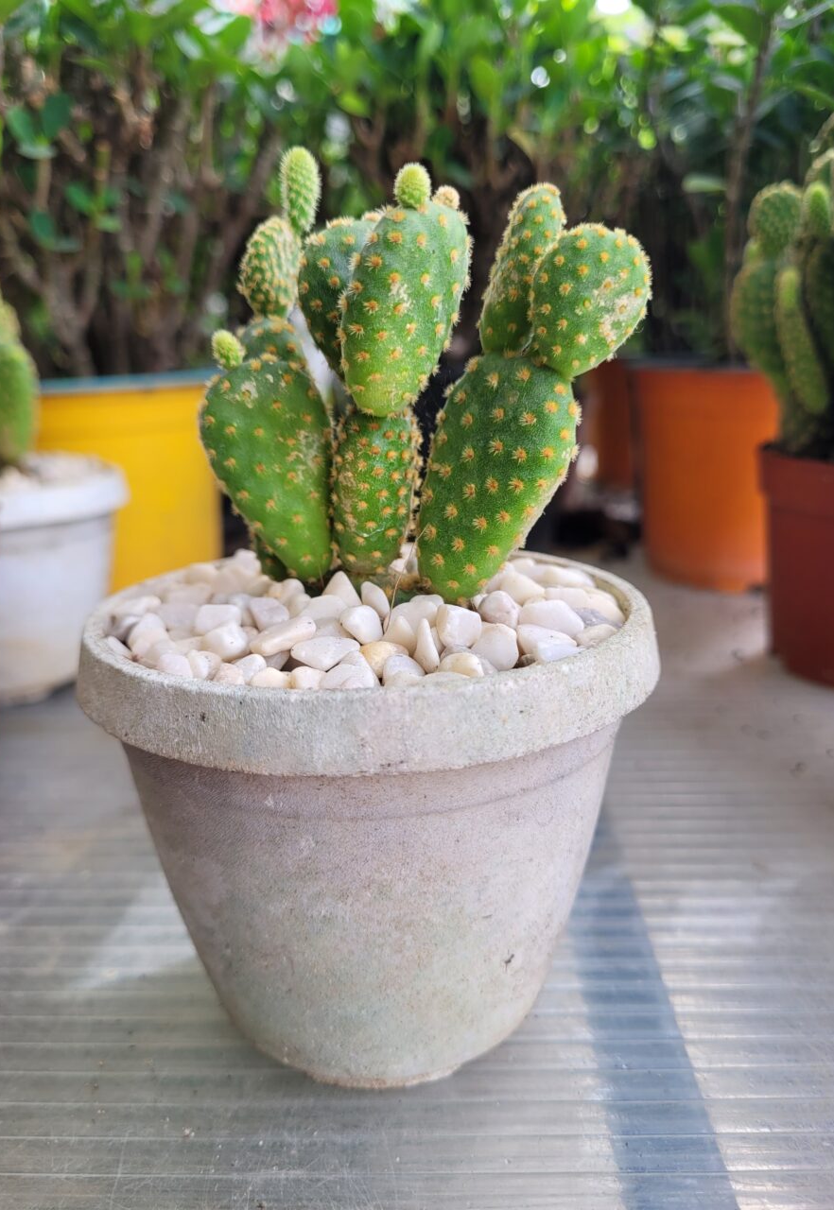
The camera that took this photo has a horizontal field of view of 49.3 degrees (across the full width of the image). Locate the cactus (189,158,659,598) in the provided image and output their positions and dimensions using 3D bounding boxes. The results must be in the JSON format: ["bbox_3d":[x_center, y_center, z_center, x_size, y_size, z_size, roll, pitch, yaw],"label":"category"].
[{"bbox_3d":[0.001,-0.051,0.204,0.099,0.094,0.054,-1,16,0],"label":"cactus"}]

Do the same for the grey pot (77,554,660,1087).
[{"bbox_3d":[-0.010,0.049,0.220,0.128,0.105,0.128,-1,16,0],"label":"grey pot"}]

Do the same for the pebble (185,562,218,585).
[{"bbox_3d":[-0.056,-0.007,0.236,0.009,0.006,0.008,-1,16,0],"label":"pebble"}]

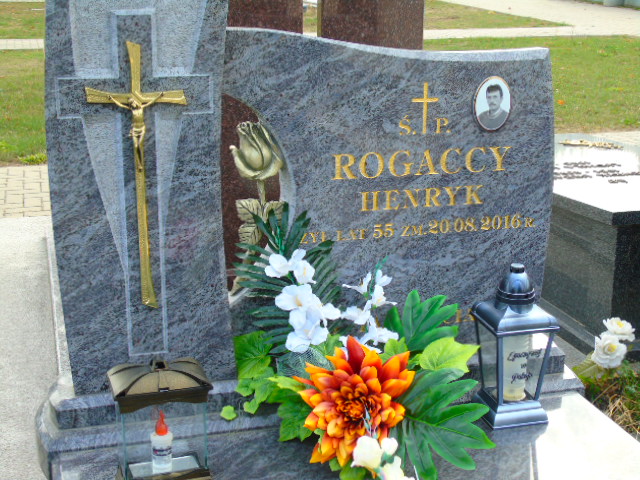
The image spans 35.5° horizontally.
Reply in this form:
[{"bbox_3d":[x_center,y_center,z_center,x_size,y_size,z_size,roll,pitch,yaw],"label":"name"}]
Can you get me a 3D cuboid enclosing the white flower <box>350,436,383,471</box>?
[{"bbox_3d":[0.080,0.366,1.720,0.053,0.052,0.050,1,16,3],"label":"white flower"}]

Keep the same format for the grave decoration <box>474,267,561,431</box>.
[{"bbox_3d":[0.379,0.198,1.959,0.128,0.310,0.128,-4,16,-14],"label":"grave decoration"}]

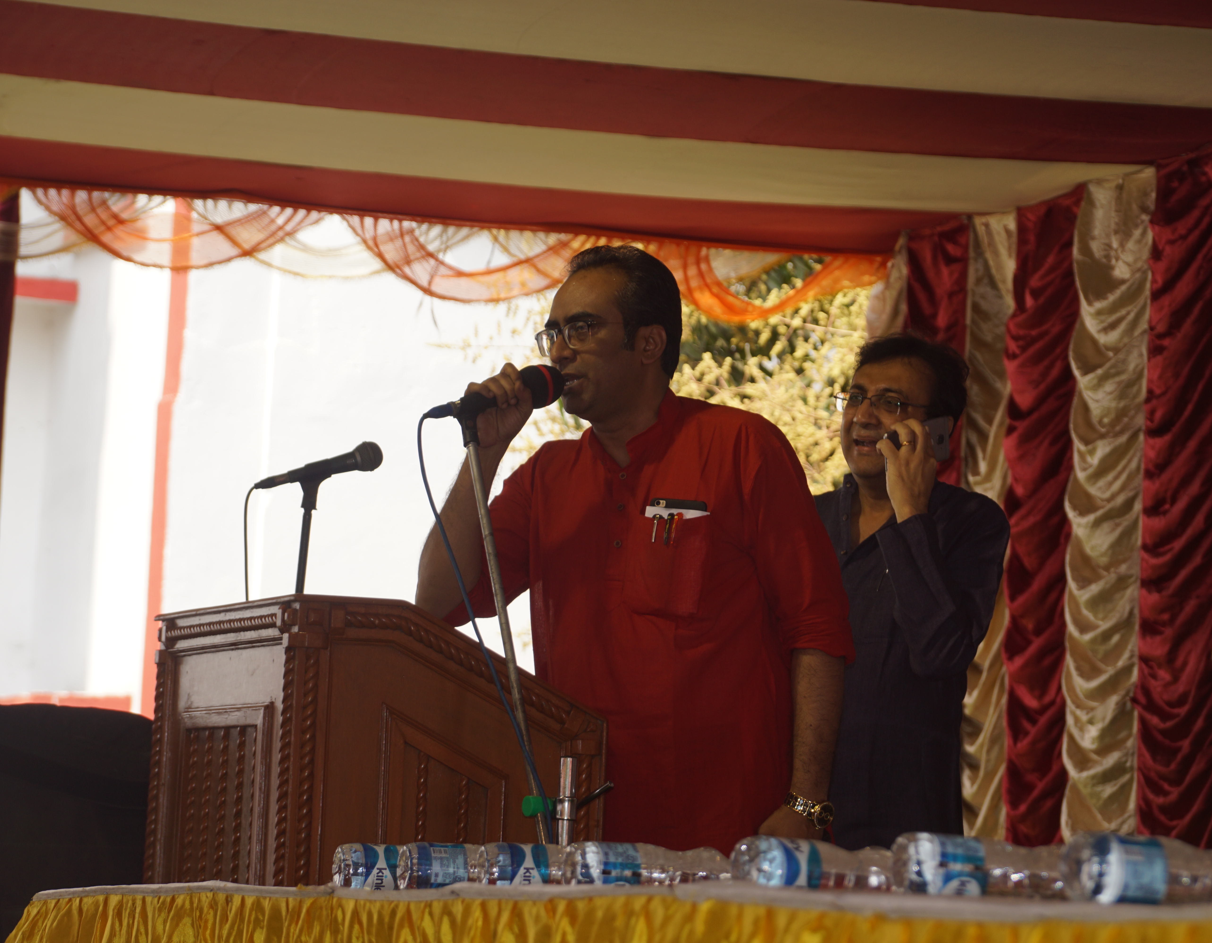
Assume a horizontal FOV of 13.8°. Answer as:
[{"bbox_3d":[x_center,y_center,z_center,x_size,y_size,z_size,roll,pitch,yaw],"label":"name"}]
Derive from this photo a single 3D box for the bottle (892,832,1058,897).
[{"bbox_3d":[0.403,0.403,5.067,0.222,0.064,0.064,4,-5,-20],"label":"bottle"}]

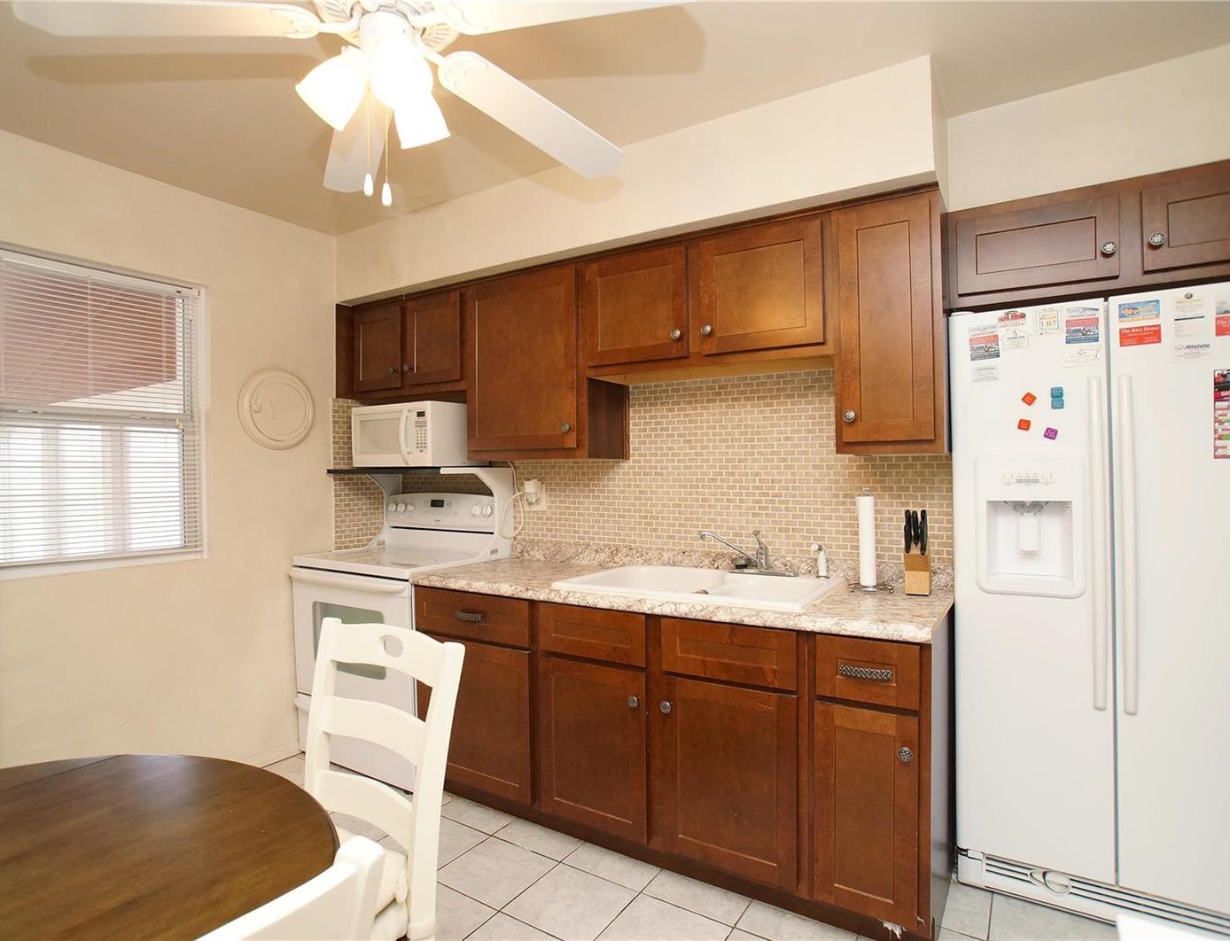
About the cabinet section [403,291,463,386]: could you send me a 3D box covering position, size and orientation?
[{"bbox_3d":[-0.728,-0.577,2.942,0.350,0.405,0.330,0,-1,30],"label":"cabinet section"}]

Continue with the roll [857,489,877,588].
[{"bbox_3d":[0.855,0.232,2.134,0.060,0.325,0.060,-1,-1,29],"label":"roll"}]

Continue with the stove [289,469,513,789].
[{"bbox_3d":[-0.993,0.653,2.929,0.749,1.322,0.663,-1,-1,29],"label":"stove"}]

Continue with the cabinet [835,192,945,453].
[{"bbox_3d":[0.903,-0.445,2.054,0.303,0.778,0.348,-1,-1,29],"label":"cabinet"}]

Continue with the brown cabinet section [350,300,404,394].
[{"bbox_3d":[-1.041,-0.580,3.123,0.352,0.415,0.330,0,-1,30],"label":"brown cabinet section"}]

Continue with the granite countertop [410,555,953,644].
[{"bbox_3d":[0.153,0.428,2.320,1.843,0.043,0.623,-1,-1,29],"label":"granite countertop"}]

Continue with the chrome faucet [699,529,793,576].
[{"bbox_3d":[0.498,0.310,2.384,0.360,0.165,0.140,0,-1,9],"label":"chrome faucet"}]

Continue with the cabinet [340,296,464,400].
[{"bbox_3d":[-0.892,-0.580,3.064,0.755,0.467,0.348,-1,-1,29],"label":"cabinet"}]

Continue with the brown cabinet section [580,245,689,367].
[{"bbox_3d":[0.155,-0.584,2.433,0.440,0.405,0.330,0,-1,30],"label":"brown cabinet section"}]

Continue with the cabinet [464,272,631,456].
[{"bbox_3d":[-0.296,-0.431,2.728,0.610,0.778,0.348,-1,-1,29],"label":"cabinet"}]

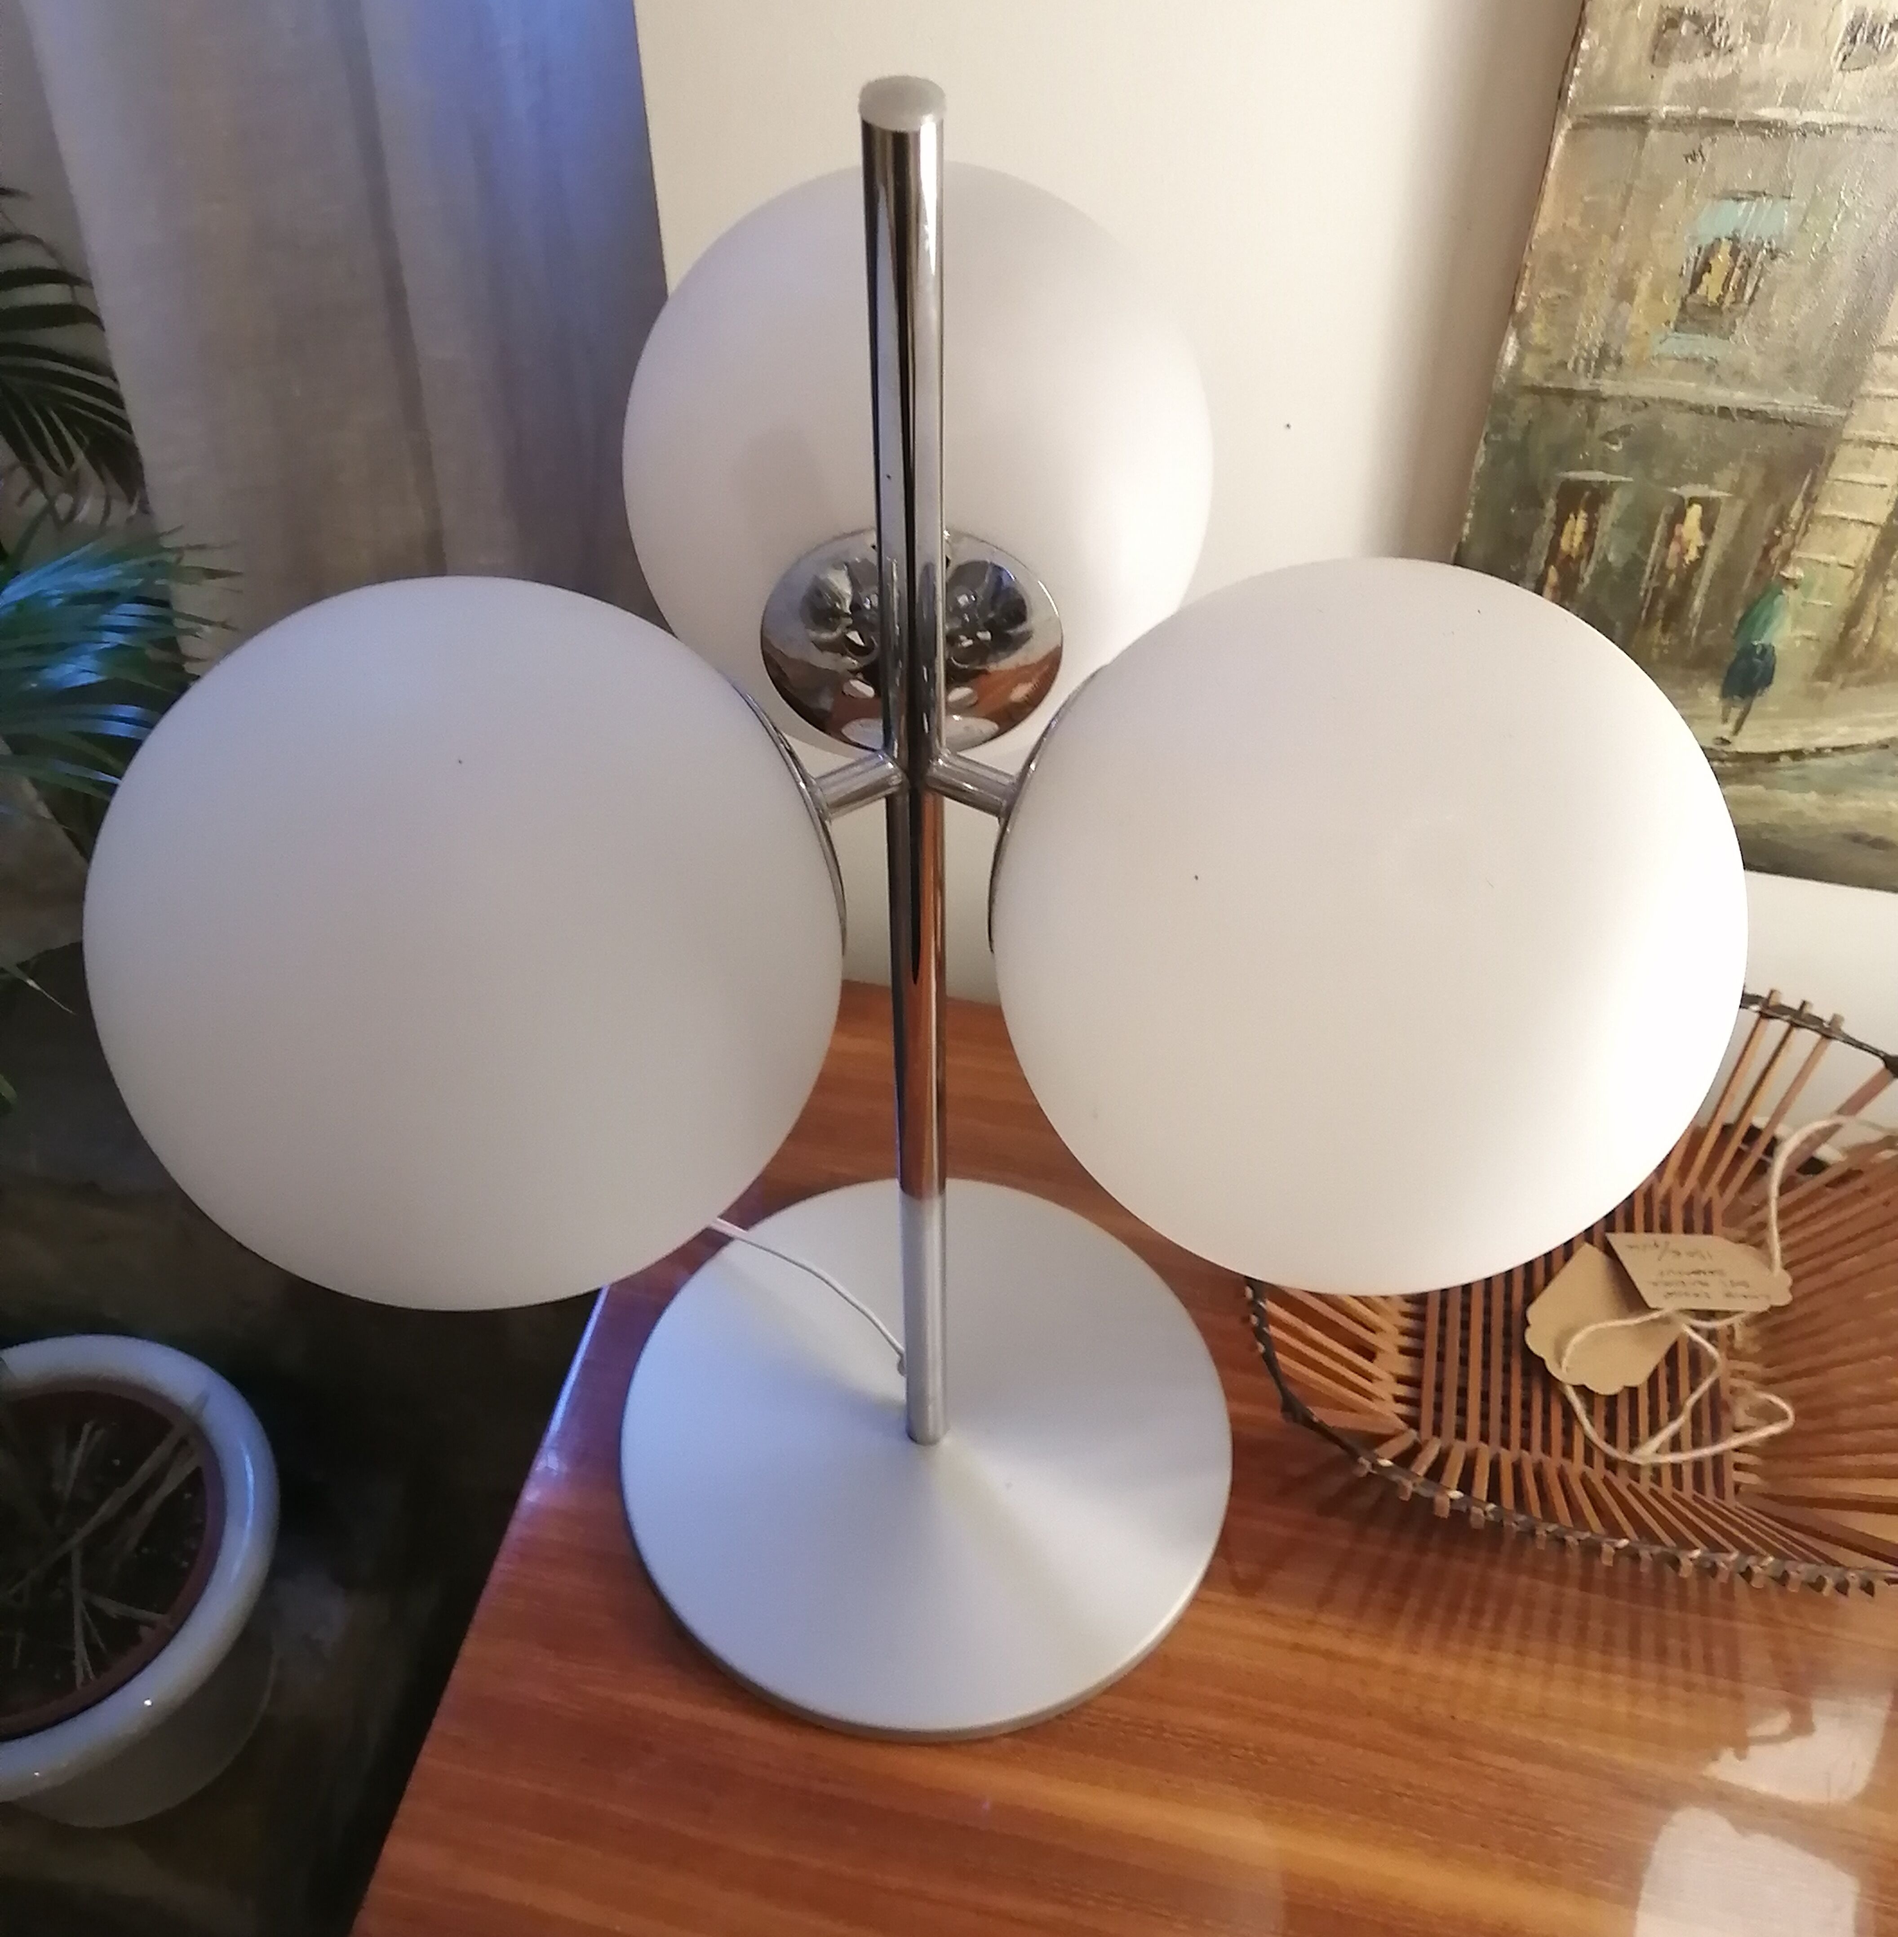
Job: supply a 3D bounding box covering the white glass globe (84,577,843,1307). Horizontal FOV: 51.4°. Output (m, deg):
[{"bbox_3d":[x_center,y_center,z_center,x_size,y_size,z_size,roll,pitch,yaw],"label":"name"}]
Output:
[{"bbox_3d":[-0.116,-0.006,0.490,0.180,0.180,0.180,0,50,0],"label":"white glass globe"}]

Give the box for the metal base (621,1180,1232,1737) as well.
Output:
[{"bbox_3d":[-0.009,0.195,0.831,0.254,0.012,0.254,0,50,0],"label":"metal base"}]

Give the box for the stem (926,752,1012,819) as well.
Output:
[{"bbox_3d":[0.006,-0.049,0.528,0.023,0.011,0.011,23,54,18],"label":"stem"}]

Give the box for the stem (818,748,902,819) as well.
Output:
[{"bbox_3d":[-0.024,-0.048,0.528,0.023,0.011,0.011,-25,54,-19],"label":"stem"}]

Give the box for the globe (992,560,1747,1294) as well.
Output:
[{"bbox_3d":[0.102,-0.010,0.493,0.180,0.180,0.180,0,50,0],"label":"globe"}]

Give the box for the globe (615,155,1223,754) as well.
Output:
[{"bbox_3d":[-0.009,-0.153,0.613,0.180,0.180,0.180,0,50,0],"label":"globe"}]

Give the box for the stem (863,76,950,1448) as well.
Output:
[{"bbox_3d":[-0.009,0.010,0.610,0.017,0.565,0.017,0,50,0],"label":"stem"}]

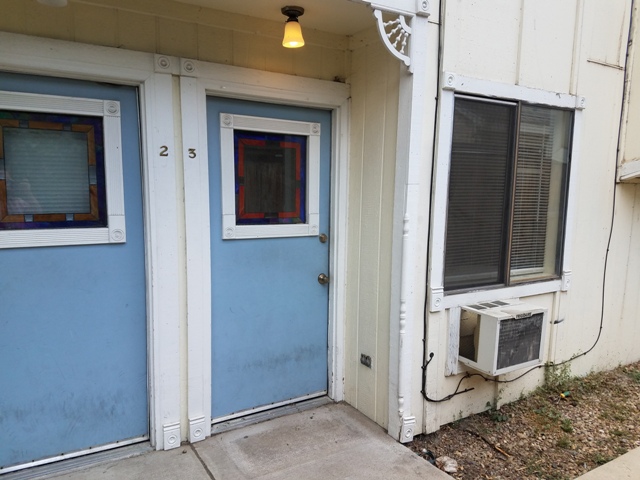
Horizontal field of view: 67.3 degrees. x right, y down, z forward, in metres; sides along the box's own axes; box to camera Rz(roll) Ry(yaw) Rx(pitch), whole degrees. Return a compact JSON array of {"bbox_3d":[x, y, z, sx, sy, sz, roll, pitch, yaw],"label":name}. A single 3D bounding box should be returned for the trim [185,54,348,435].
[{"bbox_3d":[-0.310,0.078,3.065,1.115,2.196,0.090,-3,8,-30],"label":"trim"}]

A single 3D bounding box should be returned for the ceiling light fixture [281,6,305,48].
[{"bbox_3d":[-0.148,-1.188,2.694,0.129,0.187,0.129,1,7,0],"label":"ceiling light fixture"}]

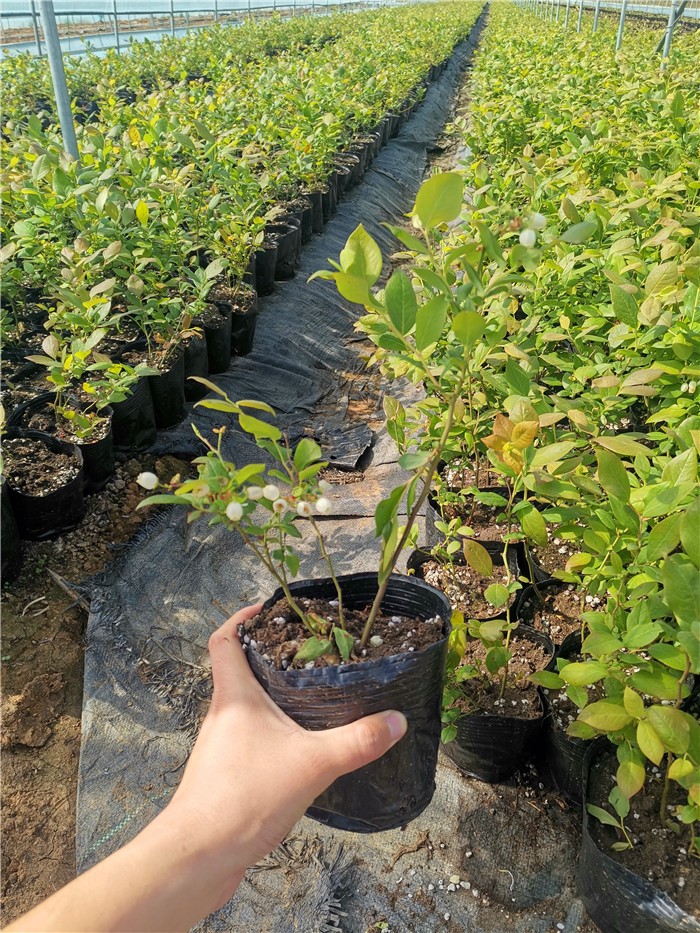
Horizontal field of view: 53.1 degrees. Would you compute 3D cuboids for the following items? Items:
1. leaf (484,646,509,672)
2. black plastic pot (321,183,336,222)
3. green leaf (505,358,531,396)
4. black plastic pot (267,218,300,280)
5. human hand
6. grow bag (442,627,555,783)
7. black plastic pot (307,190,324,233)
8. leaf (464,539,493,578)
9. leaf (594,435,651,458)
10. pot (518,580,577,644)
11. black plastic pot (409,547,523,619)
[{"bbox_3d":[0.162,0.211,0.757,0.021,0.010,0.031,38,78,22],"label":"leaf"},{"bbox_3d":[-0.132,-1.058,2.781,0.130,0.139,0.130,1,34,0],"label":"black plastic pot"},{"bbox_3d":[0.217,-0.116,0.904,0.023,0.010,0.060,-27,76,5],"label":"green leaf"},{"bbox_3d":[-0.205,-0.673,2.204,0.119,0.140,0.119,0,34,0],"label":"black plastic pot"},{"bbox_3d":[-0.032,0.158,0.406,0.124,0.102,0.178,1,34,0],"label":"human hand"},{"bbox_3d":[0.162,0.274,0.810,0.126,0.125,0.126,1,34,0],"label":"grow bag"},{"bbox_3d":[-0.172,-0.978,2.662,0.130,0.138,0.130,1,34,0],"label":"black plastic pot"},{"bbox_3d":[0.137,0.099,0.750,0.023,0.010,0.050,-34,71,-2],"label":"leaf"},{"bbox_3d":[0.280,-0.020,0.719,0.061,0.010,0.023,22,47,26],"label":"leaf"},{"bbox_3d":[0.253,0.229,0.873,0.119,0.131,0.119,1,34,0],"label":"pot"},{"bbox_3d":[0.142,0.200,0.915,0.136,0.132,0.136,1,34,0],"label":"black plastic pot"}]

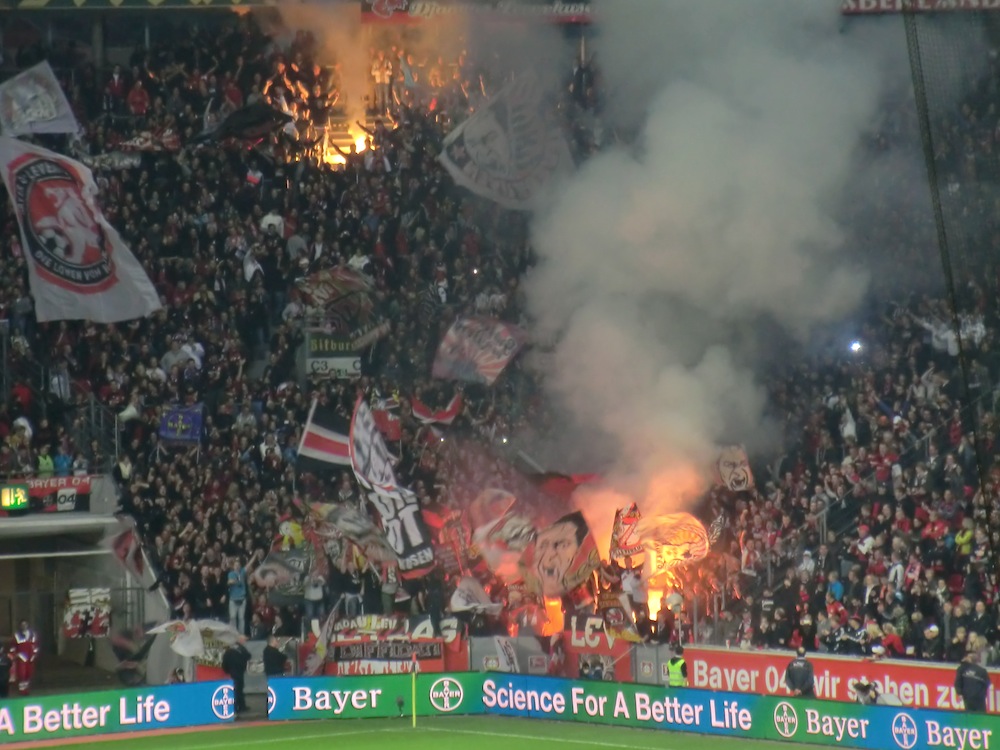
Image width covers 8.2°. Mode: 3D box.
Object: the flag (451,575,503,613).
[{"bbox_3d":[-0.554,5.200,163.500,1.220,0.900,0.400,-1,3,0],"label":"flag"}]

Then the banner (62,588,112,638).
[{"bbox_3d":[-10.104,5.814,169.000,1.200,1.200,0.100,-1,3,-9],"label":"banner"}]

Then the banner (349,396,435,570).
[{"bbox_3d":[-2.638,2.638,165.500,1.350,4.450,0.400,-16,3,0],"label":"banner"}]

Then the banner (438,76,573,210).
[{"bbox_3d":[0.193,-5.969,178.000,3.150,2.800,0.400,30,3,0],"label":"banner"}]

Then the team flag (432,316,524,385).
[{"bbox_3d":[-0.509,-0.608,172.000,2.000,1.600,0.250,14,3,0],"label":"team flag"}]

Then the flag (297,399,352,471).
[{"bbox_3d":[-4.143,1.462,167.500,1.550,1.720,0.250,17,3,-3],"label":"flag"}]

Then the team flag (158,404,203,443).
[{"bbox_3d":[-7.811,1.186,169.500,1.070,0.920,0.100,-1,3,-6],"label":"team flag"}]

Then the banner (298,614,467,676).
[{"bbox_3d":[-2.745,6.320,162.000,3.950,1.450,0.100,-1,3,-8],"label":"banner"}]

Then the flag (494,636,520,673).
[{"bbox_3d":[0.199,6.621,162.500,0.450,1.000,0.150,-27,3,0],"label":"flag"}]

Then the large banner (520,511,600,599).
[{"bbox_3d":[1.444,4.285,165.500,1.850,1.750,0.200,-22,3,0],"label":"large banner"}]

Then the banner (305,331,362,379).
[{"bbox_3d":[-4.179,-0.514,174.000,1.460,1.200,0.150,-1,3,-6],"label":"banner"}]

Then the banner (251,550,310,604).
[{"bbox_3d":[-5.200,4.795,165.000,1.380,1.300,0.250,-1,3,-6],"label":"banner"}]

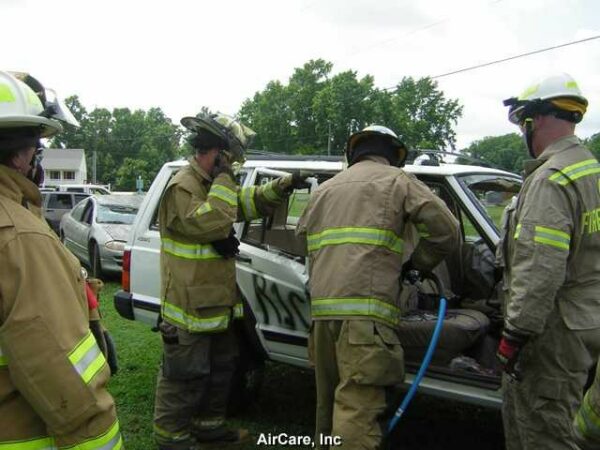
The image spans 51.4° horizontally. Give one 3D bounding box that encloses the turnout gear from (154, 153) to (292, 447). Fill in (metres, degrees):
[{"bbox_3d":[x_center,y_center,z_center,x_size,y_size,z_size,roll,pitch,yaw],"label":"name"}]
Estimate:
[{"bbox_3d":[-0.430,0.397,3.420,0.650,1.540,0.580,0,3,-23],"label":"turnout gear"}]

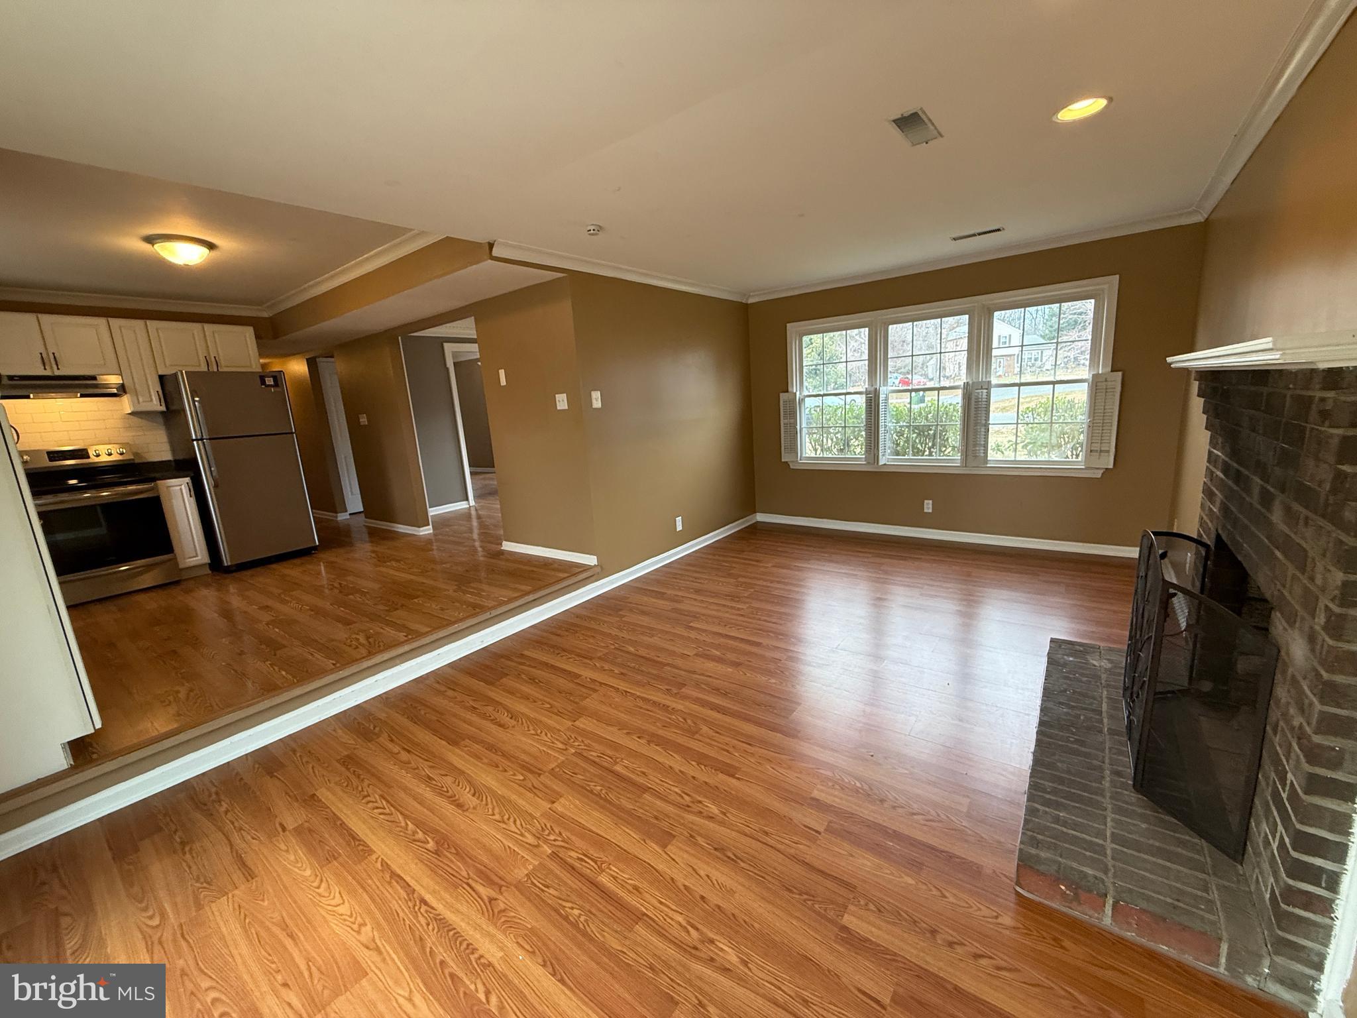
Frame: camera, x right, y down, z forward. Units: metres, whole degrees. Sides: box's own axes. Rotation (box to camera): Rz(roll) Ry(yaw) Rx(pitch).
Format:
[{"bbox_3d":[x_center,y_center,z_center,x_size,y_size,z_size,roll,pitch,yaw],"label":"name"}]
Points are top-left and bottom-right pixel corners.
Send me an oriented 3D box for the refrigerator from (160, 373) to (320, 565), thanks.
[{"bbox_3d":[-3.993,-0.368,5.058,0.750,1.709,0.705,5,14,37],"label":"refrigerator"}]

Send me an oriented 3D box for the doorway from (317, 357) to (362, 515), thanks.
[{"bbox_3d":[-4.257,-0.975,7.394,0.080,2.021,0.740,5,14,37],"label":"doorway"}]

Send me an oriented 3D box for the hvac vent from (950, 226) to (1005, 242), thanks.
[{"bbox_3d":[2.126,-1.933,3.901,0.340,0.020,0.145,5,14,37],"label":"hvac vent"}]

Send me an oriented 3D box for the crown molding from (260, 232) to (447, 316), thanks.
[{"bbox_3d":[-2.727,-1.883,4.440,3.520,0.077,0.075,5,14,37],"label":"crown molding"}]

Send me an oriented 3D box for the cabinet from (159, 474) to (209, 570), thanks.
[{"bbox_3d":[-4.381,0.123,4.796,0.620,0.800,0.220,5,14,37],"label":"cabinet"}]

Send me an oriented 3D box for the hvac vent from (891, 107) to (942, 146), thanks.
[{"bbox_3d":[0.969,-1.522,2.223,0.135,0.020,0.337,5,14,37],"label":"hvac vent"}]

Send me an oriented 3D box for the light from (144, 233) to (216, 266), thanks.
[{"bbox_3d":[-3.179,-1.623,3.515,0.360,0.140,0.360,5,14,37],"label":"light"}]

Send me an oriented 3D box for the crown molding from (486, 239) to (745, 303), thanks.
[{"bbox_3d":[-0.163,-1.874,4.516,0.075,0.078,3.104,5,14,37],"label":"crown molding"}]

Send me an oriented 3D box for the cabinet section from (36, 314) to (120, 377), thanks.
[{"bbox_3d":[-4.906,-1.312,4.489,0.320,0.453,0.383,5,14,36],"label":"cabinet section"}]

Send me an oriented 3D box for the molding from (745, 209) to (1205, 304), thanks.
[{"bbox_3d":[2.096,-2.051,4.657,3.460,0.078,0.080,5,14,37],"label":"molding"}]

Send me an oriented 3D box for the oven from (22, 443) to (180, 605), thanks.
[{"bbox_3d":[-4.682,0.092,4.383,0.700,1.160,0.760,5,14,37],"label":"oven"}]

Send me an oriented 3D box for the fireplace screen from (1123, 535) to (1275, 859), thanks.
[{"bbox_3d":[1.857,0.533,2.032,0.265,0.795,1.140,5,14,37],"label":"fireplace screen"}]

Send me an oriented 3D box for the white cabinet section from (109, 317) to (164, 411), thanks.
[{"bbox_3d":[-4.714,-1.221,4.759,0.320,0.758,0.222,5,14,36],"label":"white cabinet section"}]

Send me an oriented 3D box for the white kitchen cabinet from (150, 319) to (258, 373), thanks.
[{"bbox_3d":[-4.338,-1.441,5.015,0.330,0.420,0.745,5,14,37],"label":"white kitchen cabinet"}]

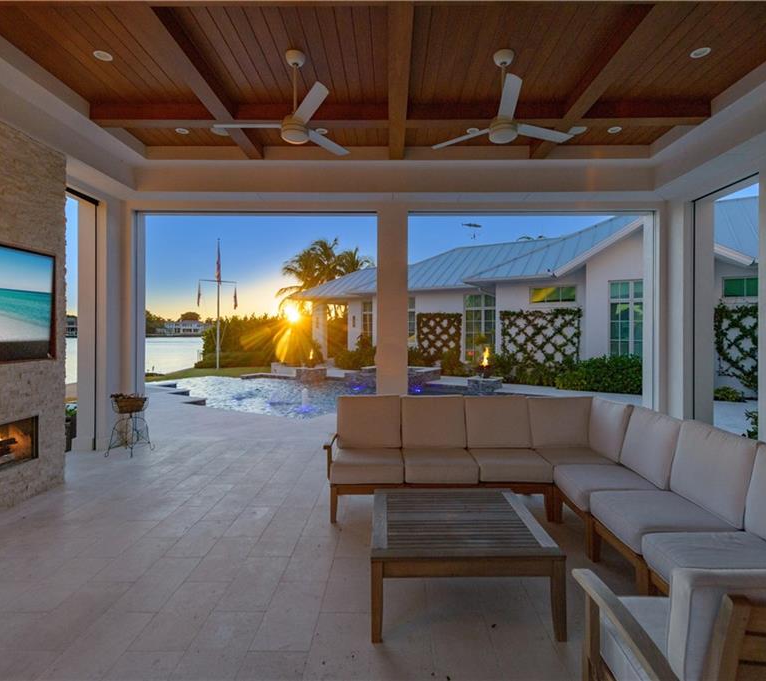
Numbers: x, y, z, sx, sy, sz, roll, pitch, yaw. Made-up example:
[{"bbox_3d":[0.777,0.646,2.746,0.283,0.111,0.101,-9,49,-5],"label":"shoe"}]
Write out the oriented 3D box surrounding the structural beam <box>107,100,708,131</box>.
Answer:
[{"bbox_3d":[0.181,-2.470,4.659,6.625,0.188,0.184,0,0,1],"label":"structural beam"}]

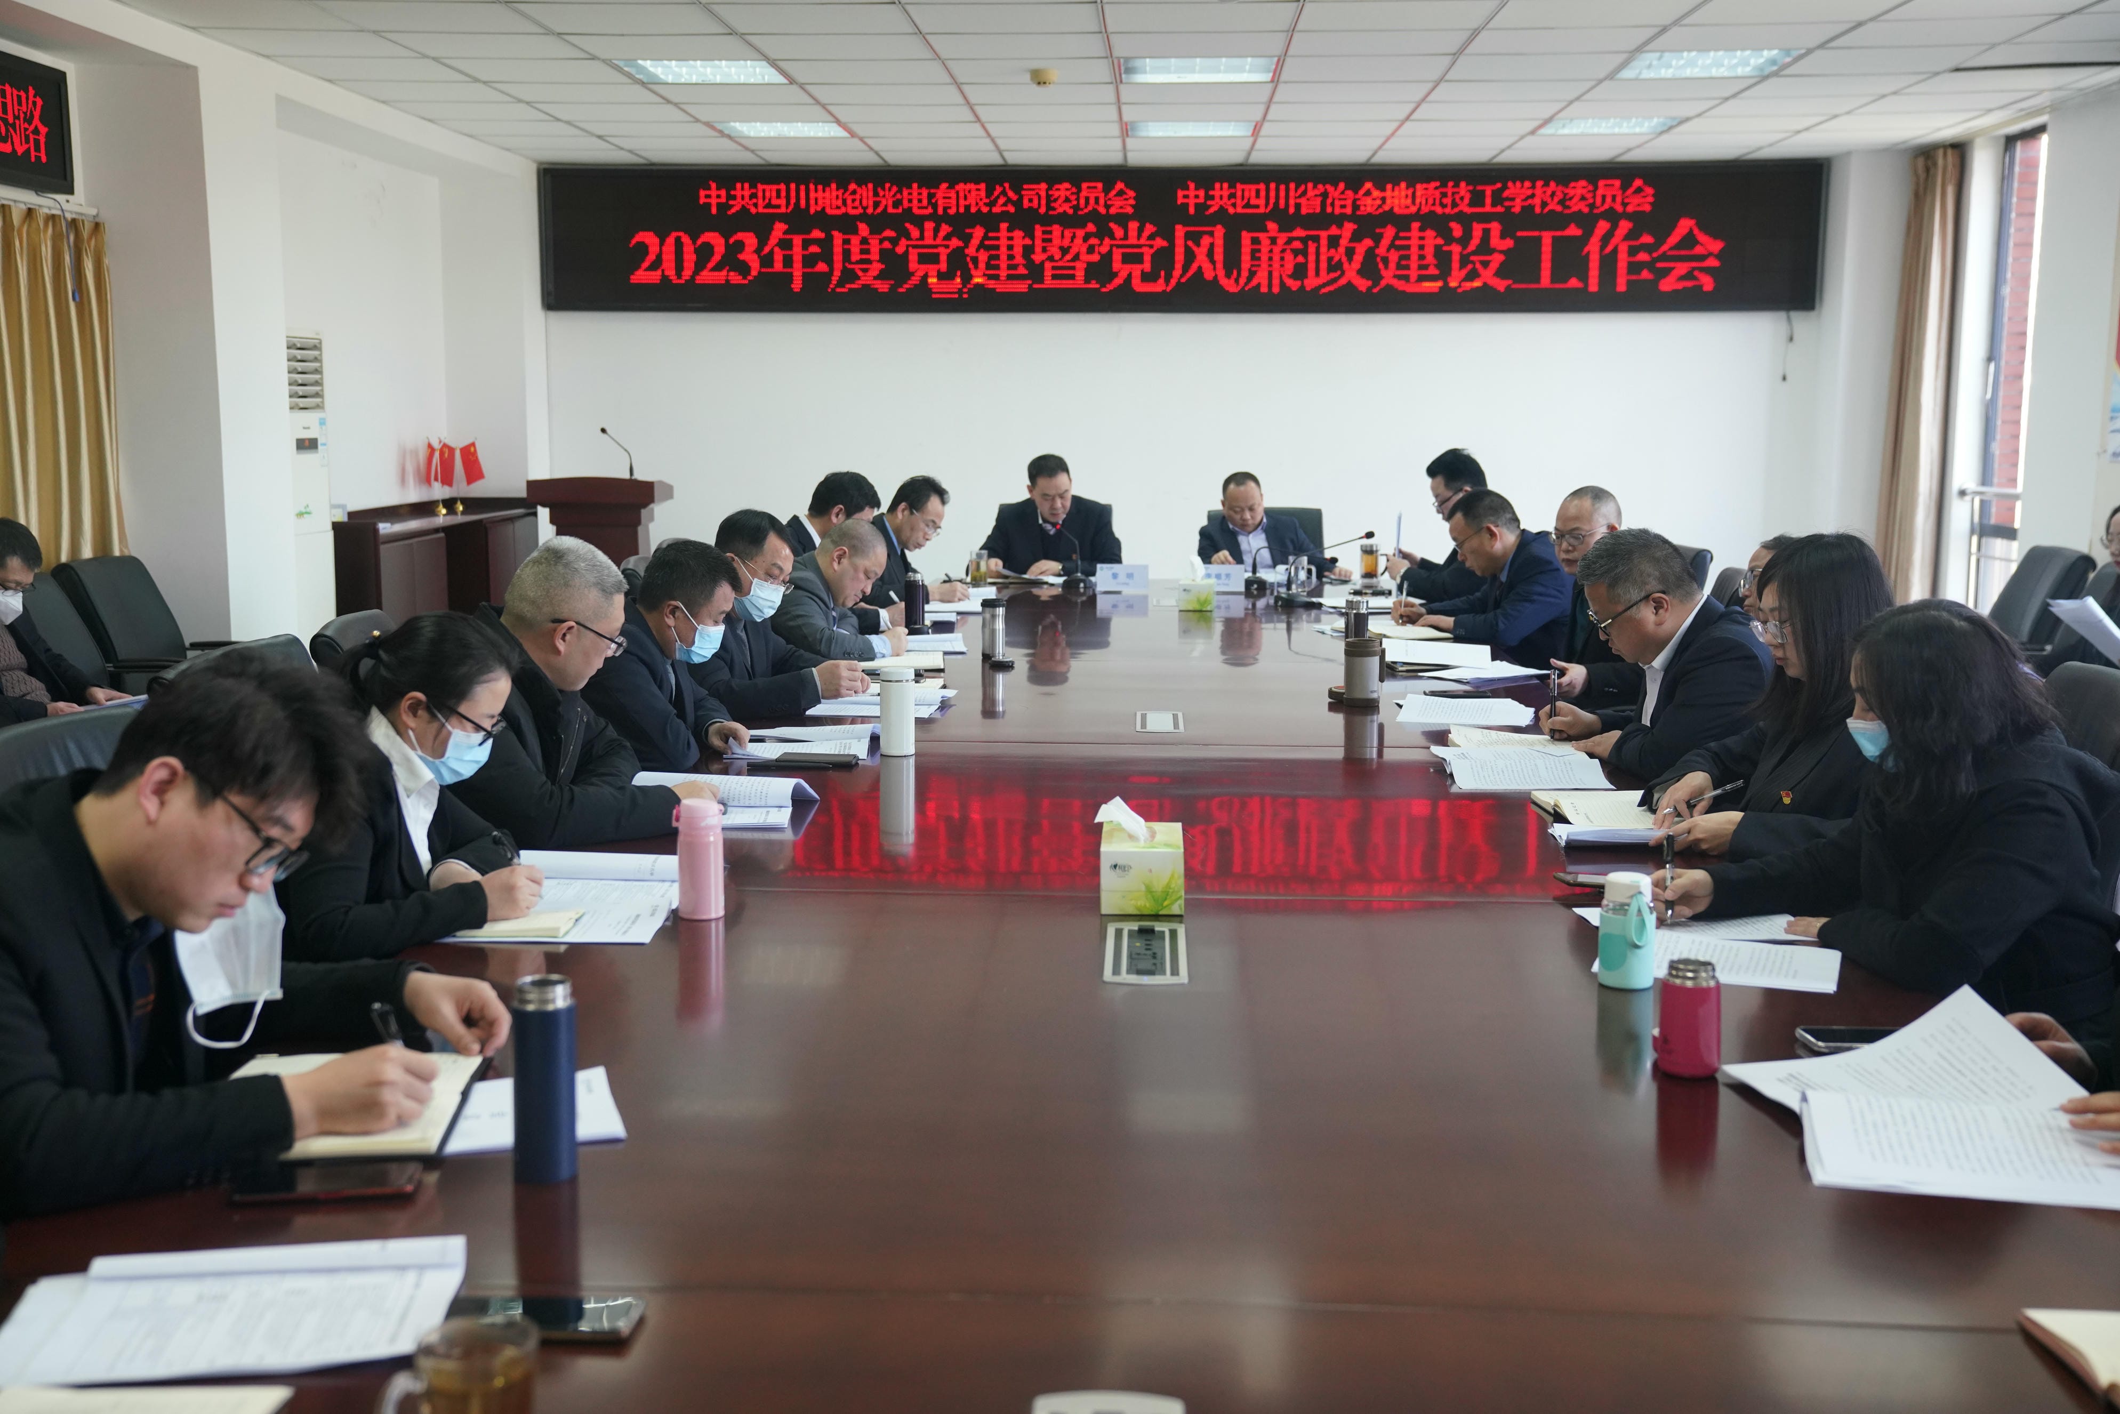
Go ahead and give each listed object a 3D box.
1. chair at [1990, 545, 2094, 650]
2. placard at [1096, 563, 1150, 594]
[{"bbox_3d":[3.084,-0.024,8.054,0.680,1.000,0.600,1,7,2],"label":"chair"},{"bbox_3d":[0.247,-0.503,9.174,0.202,0.104,0.070,0,7,3],"label":"placard"}]

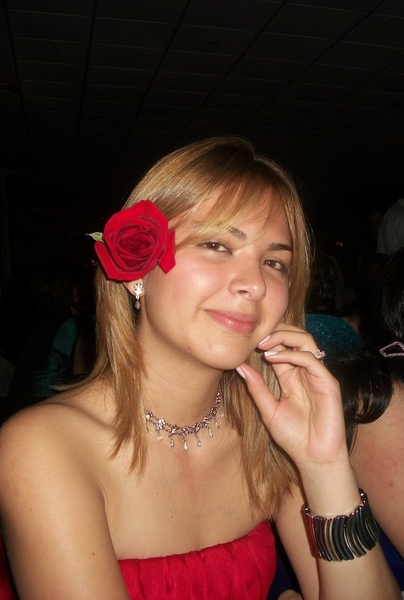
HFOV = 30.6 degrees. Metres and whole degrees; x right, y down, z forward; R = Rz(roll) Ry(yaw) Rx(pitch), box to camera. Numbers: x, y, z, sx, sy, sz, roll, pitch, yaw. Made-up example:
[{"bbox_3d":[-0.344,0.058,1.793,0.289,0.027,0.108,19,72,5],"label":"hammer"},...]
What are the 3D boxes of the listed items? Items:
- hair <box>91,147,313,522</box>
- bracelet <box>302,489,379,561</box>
[{"bbox_3d":[-0.006,0.027,0.765,0.215,0.380,0.225,4,2,-25],"label":"hair"},{"bbox_3d":[0.132,0.214,0.705,0.064,0.046,0.057,-17,16,5],"label":"bracelet"}]

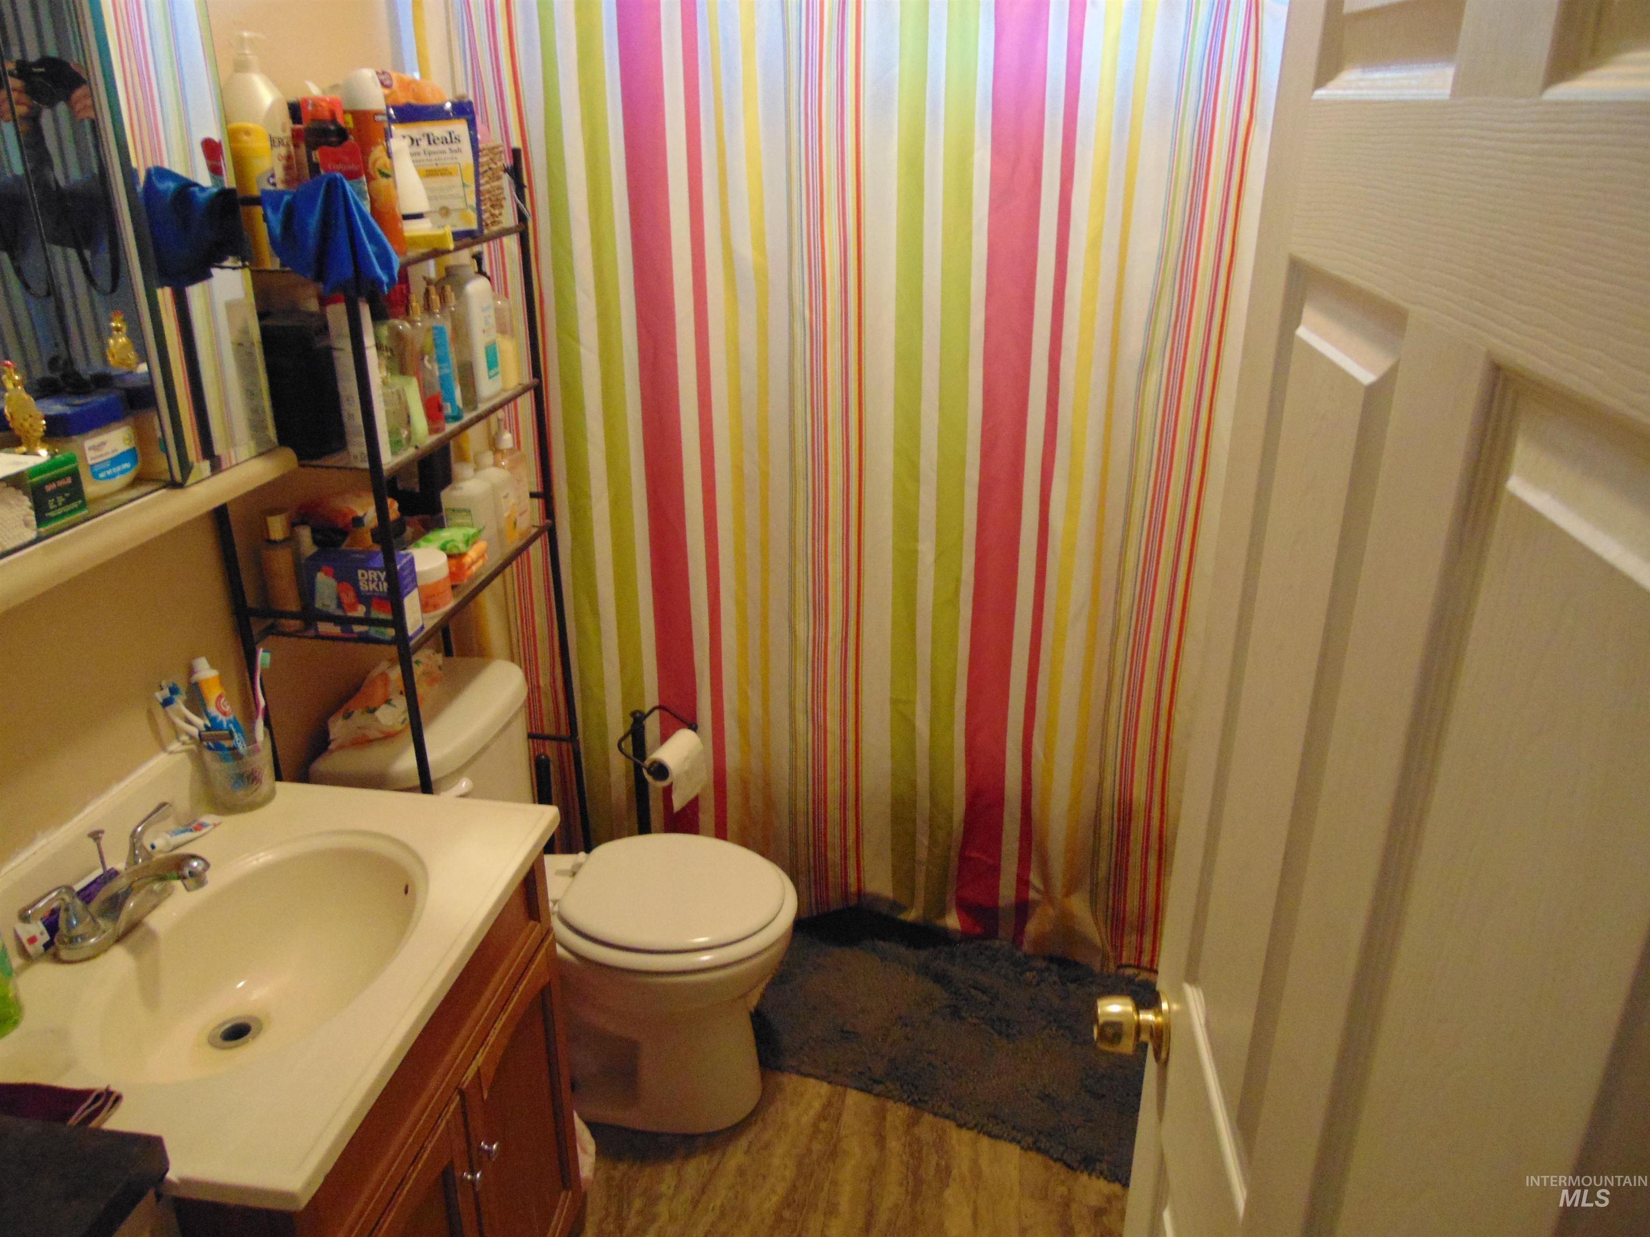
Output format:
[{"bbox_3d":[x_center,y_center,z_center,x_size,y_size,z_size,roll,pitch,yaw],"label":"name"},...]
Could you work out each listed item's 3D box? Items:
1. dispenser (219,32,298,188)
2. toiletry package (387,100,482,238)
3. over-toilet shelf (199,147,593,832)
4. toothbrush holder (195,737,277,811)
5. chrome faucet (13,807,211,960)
[{"bbox_3d":[-0.690,-0.579,1.477,0.059,0.261,0.082,3,24,8],"label":"dispenser"},{"bbox_3d":[-0.588,-0.655,1.758,0.054,0.187,0.146,20,31,39],"label":"toiletry package"},{"bbox_3d":[-0.642,0.094,1.968,0.251,1.605,0.581,3,24,8],"label":"over-toilet shelf"},{"bbox_3d":[-0.789,0.205,1.608,0.084,0.093,0.084,3,24,8],"label":"toothbrush holder"},{"bbox_3d":[-0.769,0.307,1.358,0.158,0.103,0.212,3,24,8],"label":"chrome faucet"}]

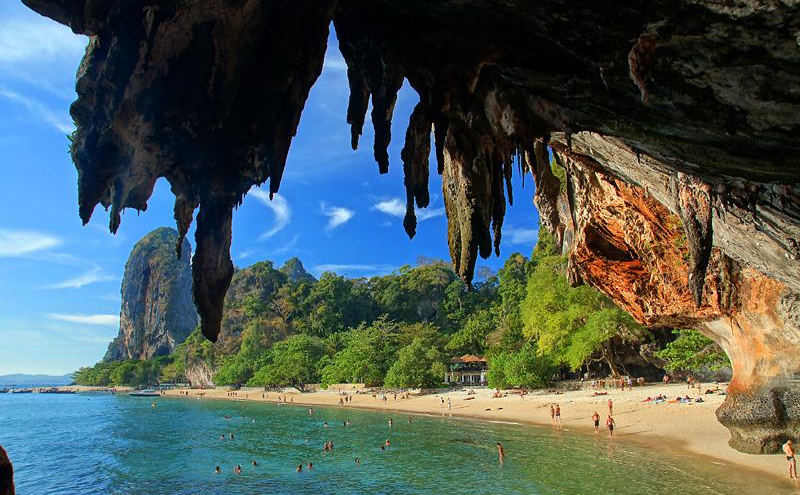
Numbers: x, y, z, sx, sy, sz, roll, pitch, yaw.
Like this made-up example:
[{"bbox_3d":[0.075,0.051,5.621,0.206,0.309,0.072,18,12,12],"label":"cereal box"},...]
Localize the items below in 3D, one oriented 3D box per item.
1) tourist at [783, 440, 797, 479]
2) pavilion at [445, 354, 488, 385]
[{"bbox_3d":[18.666,10.120,25.500,0.420,1.680,0.480,0,-14,2],"label":"tourist"},{"bbox_3d":[14.282,26.255,114.000,7.900,6.700,6.000,-7,-16,26],"label":"pavilion"}]

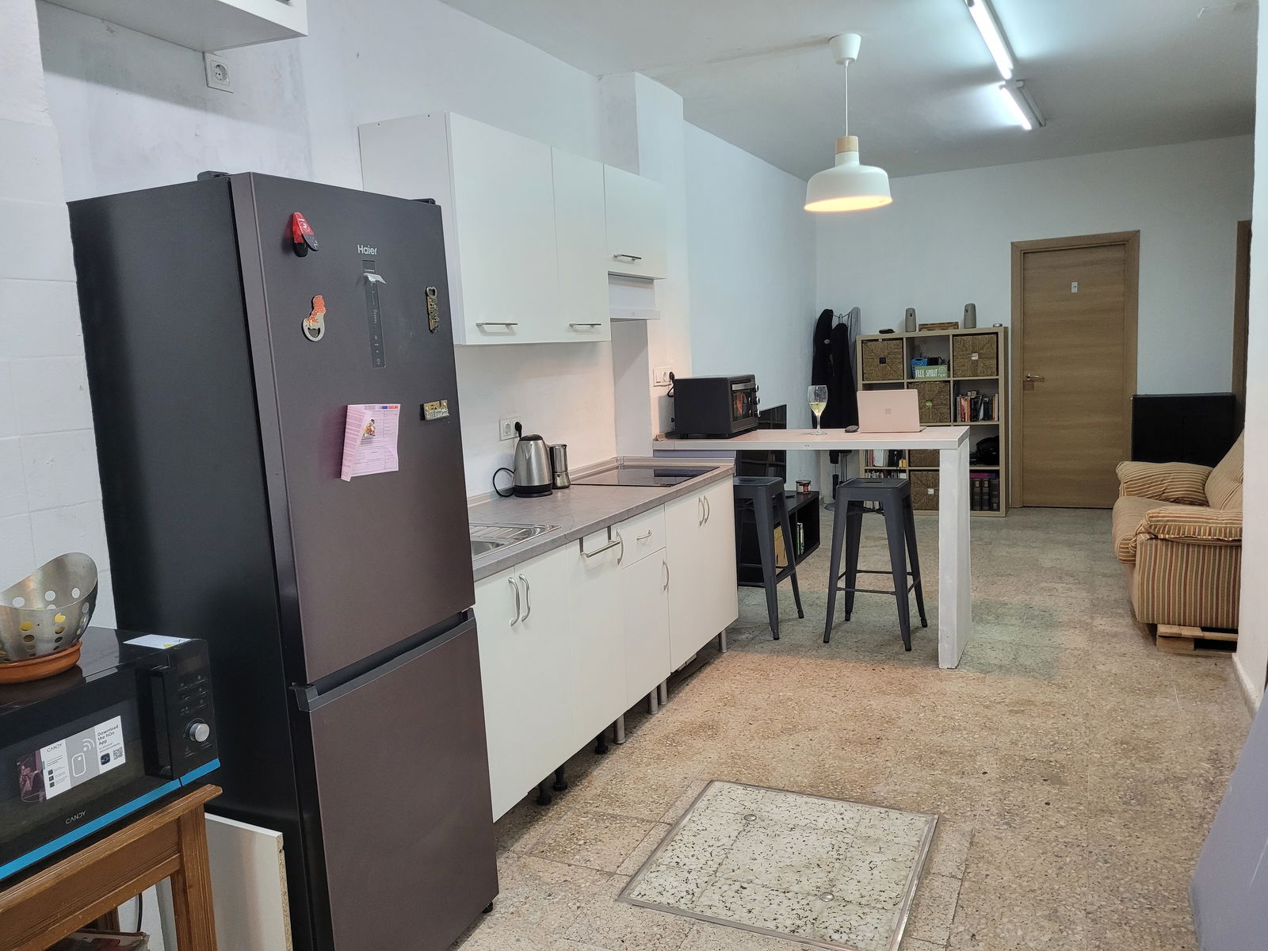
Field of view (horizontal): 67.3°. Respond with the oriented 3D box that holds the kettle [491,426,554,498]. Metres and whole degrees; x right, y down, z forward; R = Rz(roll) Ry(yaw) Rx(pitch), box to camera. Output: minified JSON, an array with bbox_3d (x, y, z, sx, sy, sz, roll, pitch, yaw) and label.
[{"bbox_3d":[-0.409,-0.044,3.943,0.160,0.248,0.205,-3,8,4],"label":"kettle"}]

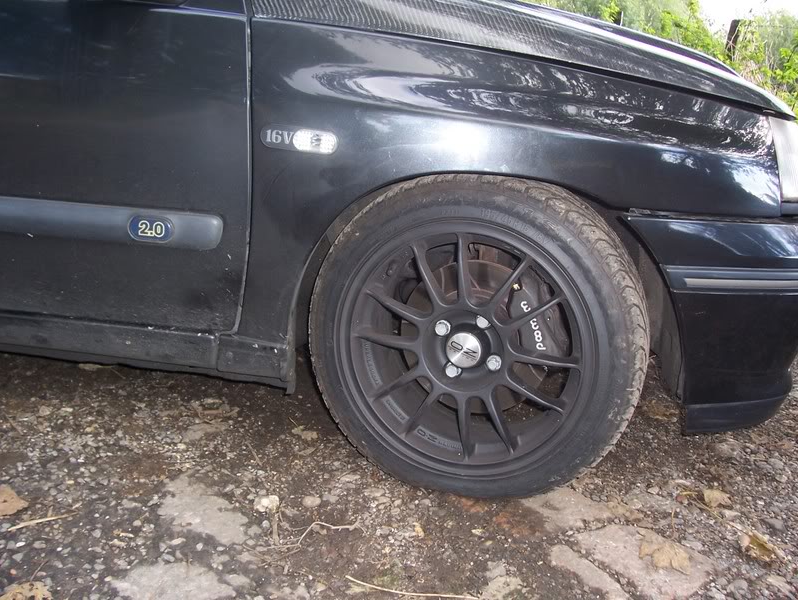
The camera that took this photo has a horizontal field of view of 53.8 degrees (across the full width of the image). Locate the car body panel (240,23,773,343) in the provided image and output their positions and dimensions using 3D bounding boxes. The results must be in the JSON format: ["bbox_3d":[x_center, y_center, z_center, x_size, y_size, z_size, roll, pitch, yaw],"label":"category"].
[{"bbox_3d":[0.164,-0.166,1.236,0.830,0.520,0.180,6,13,11],"label":"car body panel"}]

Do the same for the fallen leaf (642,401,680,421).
[{"bbox_3d":[0.591,0.248,1.787,0.070,0.016,0.105,0,13,-11],"label":"fallen leaf"}]

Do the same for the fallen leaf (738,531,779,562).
[{"bbox_3d":[0.554,0.377,1.211,0.052,0.024,0.090,3,13,-1],"label":"fallen leaf"}]

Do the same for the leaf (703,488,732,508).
[{"bbox_3d":[0.554,0.344,1.366,0.041,0.018,0.075,6,14,13],"label":"leaf"}]

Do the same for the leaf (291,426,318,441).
[{"bbox_3d":[-0.180,0.264,1.558,0.066,0.013,0.038,13,17,37],"label":"leaf"}]

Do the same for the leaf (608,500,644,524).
[{"bbox_3d":[0.378,0.351,1.313,0.037,0.010,0.077,-2,14,-21],"label":"leaf"}]

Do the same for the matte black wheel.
[{"bbox_3d":[0.128,0.064,1.323,0.556,0.555,0.197,7,14,18],"label":"matte black wheel"}]

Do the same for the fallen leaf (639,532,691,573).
[{"bbox_3d":[0.403,0.380,1.192,0.072,0.011,0.108,6,14,15],"label":"fallen leaf"}]

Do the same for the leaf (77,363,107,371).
[{"bbox_3d":[-0.741,0.158,1.884,0.073,0.013,0.043,6,13,11],"label":"leaf"}]

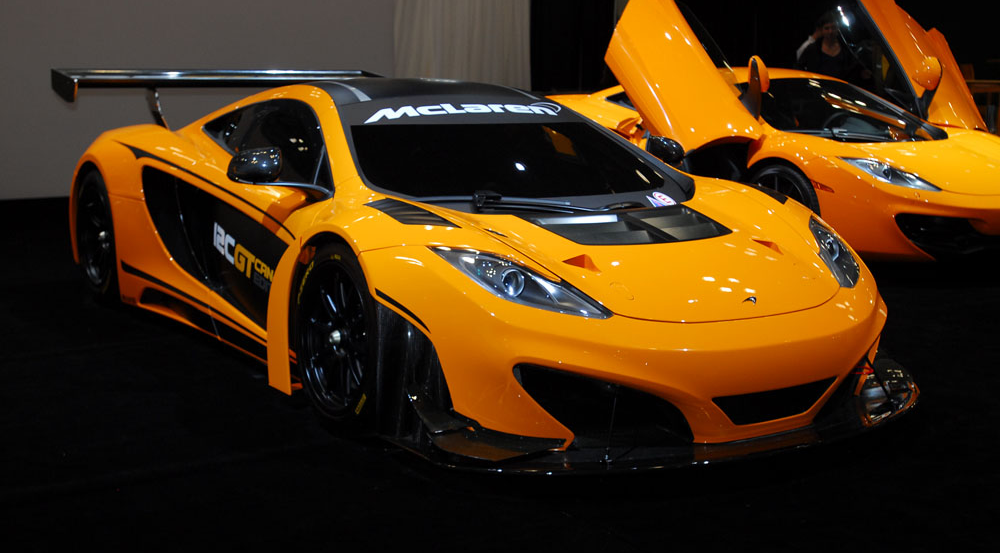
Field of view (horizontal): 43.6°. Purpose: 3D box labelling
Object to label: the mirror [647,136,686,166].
[{"bbox_3d":[0.720,-0.548,5.520,0.205,0.135,0.140,-5,12,-33],"label":"mirror"}]

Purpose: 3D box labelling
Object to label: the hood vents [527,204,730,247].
[{"bbox_3d":[0.442,-0.172,4.240,0.690,0.060,0.350,-5,21,-33],"label":"hood vents"}]

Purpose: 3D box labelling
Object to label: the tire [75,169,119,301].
[{"bbox_3d":[-1.875,-0.228,6.305,0.310,0.695,0.695,-5,12,-33],"label":"tire"}]

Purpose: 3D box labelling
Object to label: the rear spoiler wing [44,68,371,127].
[{"bbox_3d":[-1.528,-1.020,7.166,1.880,0.310,0.500,-5,12,-33],"label":"rear spoiler wing"}]

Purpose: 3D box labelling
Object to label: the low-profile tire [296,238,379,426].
[{"bbox_3d":[-0.421,0.198,4.106,0.280,0.650,0.650,-5,12,-33],"label":"low-profile tire"}]

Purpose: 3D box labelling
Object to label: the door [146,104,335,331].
[{"bbox_3d":[-1.032,-0.320,5.123,0.420,0.820,1.580,-5,12,-33],"label":"door"}]

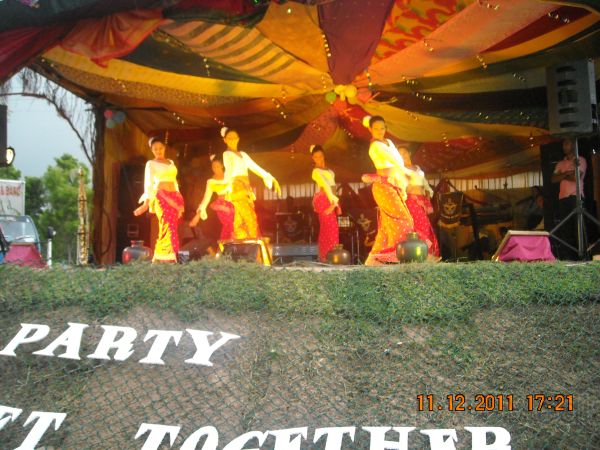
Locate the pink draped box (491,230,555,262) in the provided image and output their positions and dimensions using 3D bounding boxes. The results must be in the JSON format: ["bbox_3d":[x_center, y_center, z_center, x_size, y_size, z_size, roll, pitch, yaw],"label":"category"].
[{"bbox_3d":[2.420,0.239,6.600,0.580,0.350,0.440,-1,-2,-25],"label":"pink draped box"}]

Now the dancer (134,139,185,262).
[{"bbox_3d":[-1.724,-0.303,7.500,0.600,1.580,0.450,-1,-2,-12],"label":"dancer"}]

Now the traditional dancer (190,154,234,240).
[{"bbox_3d":[-1.276,-0.258,8.950,0.620,1.570,0.500,-2,-2,-6],"label":"traditional dancer"}]

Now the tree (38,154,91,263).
[{"bbox_3d":[-7.697,-0.181,20.000,1.800,4.000,1.800,-2,-2,0],"label":"tree"}]

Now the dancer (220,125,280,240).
[{"bbox_3d":[-0.583,-0.335,7.000,0.620,1.580,0.450,-1,-2,-23],"label":"dancer"}]

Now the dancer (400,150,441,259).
[{"bbox_3d":[1.728,-0.308,8.700,0.480,1.550,0.420,-1,-2,-20],"label":"dancer"}]

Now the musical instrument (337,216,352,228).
[{"bbox_3d":[0.719,-0.040,9.800,0.270,0.200,0.220,-2,-2,0],"label":"musical instrument"}]

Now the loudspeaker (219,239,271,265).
[{"bbox_3d":[-0.605,0.300,6.500,0.530,0.310,0.400,-2,-2,6],"label":"loudspeaker"}]

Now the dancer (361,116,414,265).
[{"bbox_3d":[0.937,-0.370,6.500,0.460,1.570,0.460,0,-2,-37],"label":"dancer"}]

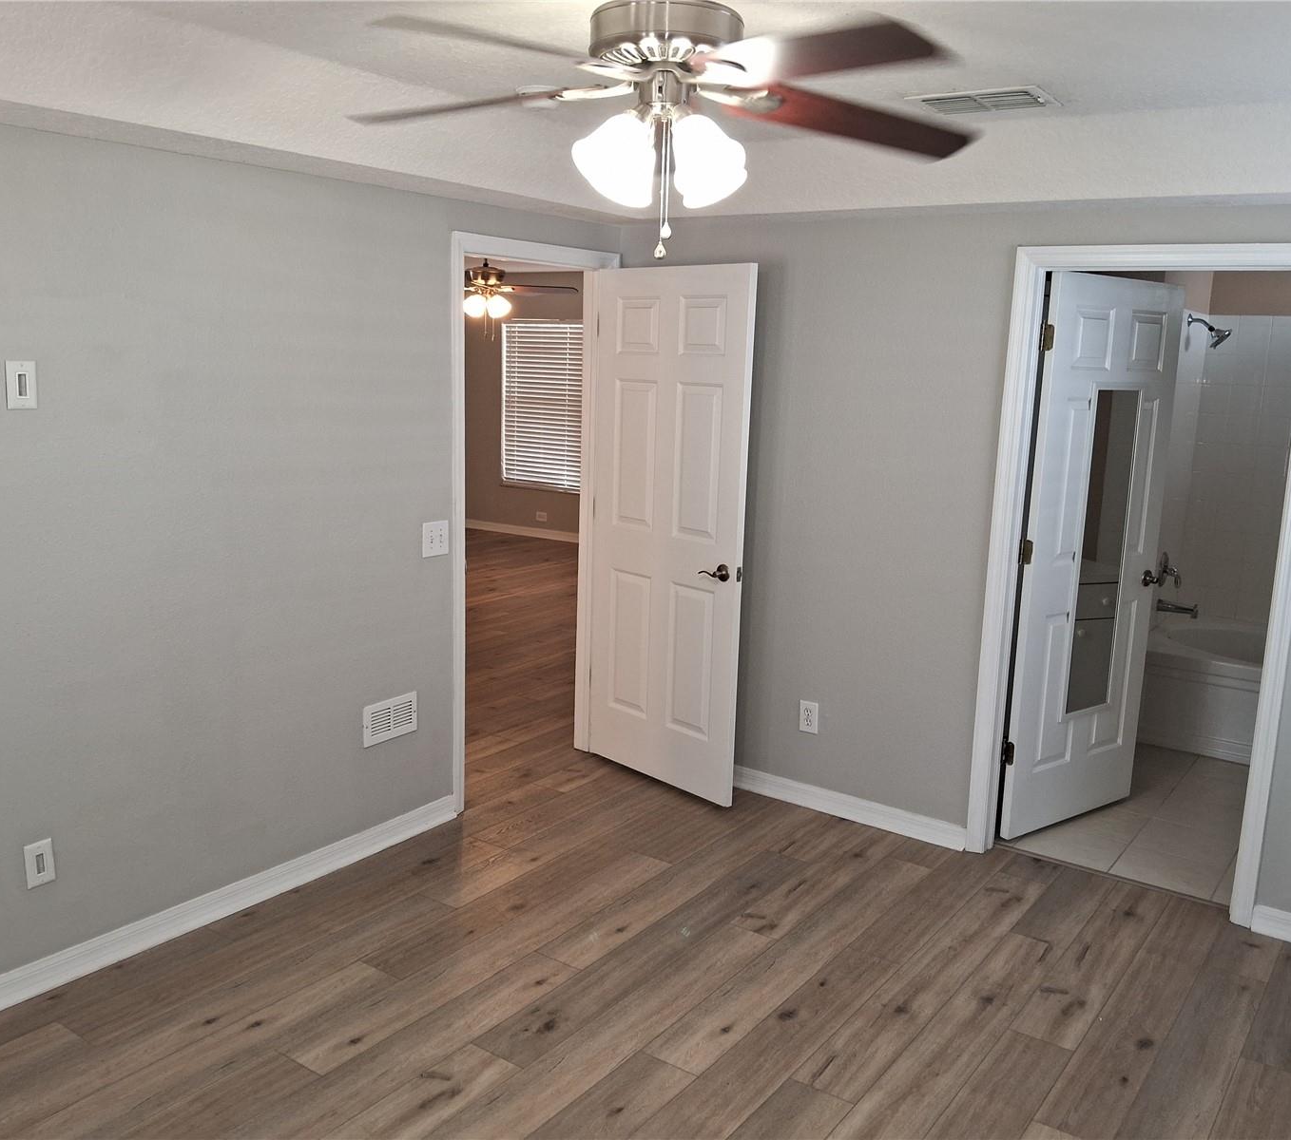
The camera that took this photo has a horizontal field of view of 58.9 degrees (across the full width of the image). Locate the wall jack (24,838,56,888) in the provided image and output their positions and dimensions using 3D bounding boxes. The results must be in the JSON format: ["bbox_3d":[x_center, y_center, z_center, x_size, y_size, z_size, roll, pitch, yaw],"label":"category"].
[{"bbox_3d":[-1.589,0.774,3.003,0.008,0.116,0.072,9,13,35],"label":"wall jack"}]

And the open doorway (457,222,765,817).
[{"bbox_3d":[-0.124,-0.124,4.234,0.826,2.110,0.930,9,13,35],"label":"open doorway"}]

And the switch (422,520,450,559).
[{"bbox_3d":[-0.729,-0.108,3.999,0.008,0.119,0.119,9,13,35],"label":"switch"}]

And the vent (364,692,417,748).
[{"bbox_3d":[-0.871,0.517,3.940,0.014,0.146,0.238,9,13,35],"label":"vent"}]

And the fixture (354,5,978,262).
[{"bbox_3d":[0.032,-0.830,2.101,1.290,0.500,1.270,2,11,0],"label":"fixture"}]

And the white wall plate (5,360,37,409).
[{"bbox_3d":[-1.515,-0.449,2.775,0.010,0.116,0.071,9,13,35],"label":"white wall plate"}]

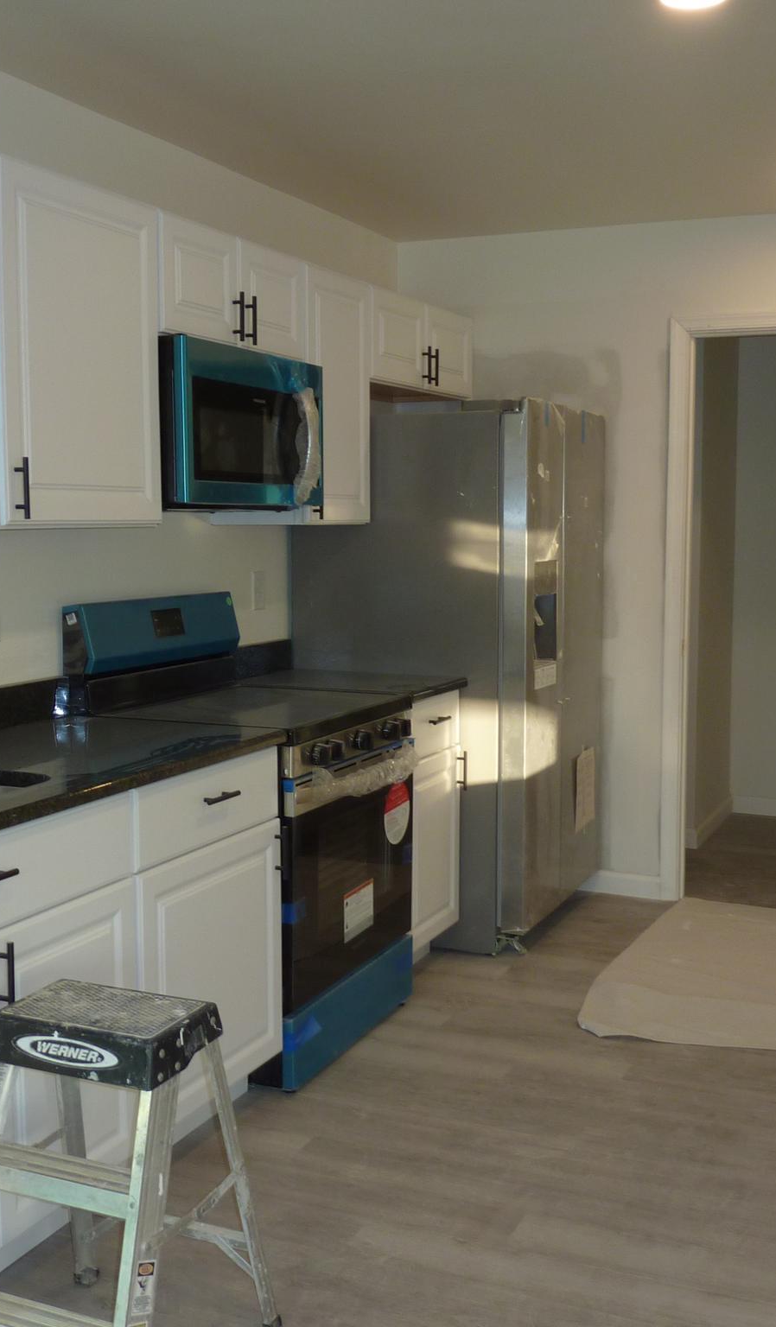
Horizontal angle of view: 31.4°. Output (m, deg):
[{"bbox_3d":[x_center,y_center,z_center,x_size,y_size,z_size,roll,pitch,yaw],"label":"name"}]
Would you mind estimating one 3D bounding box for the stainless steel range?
[{"bbox_3d":[-0.356,0.426,3.817,0.678,1.193,0.765,3,7,24],"label":"stainless steel range"}]

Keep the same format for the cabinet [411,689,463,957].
[{"bbox_3d":[-0.135,0.508,4.410,0.621,0.847,0.447,3,7,24],"label":"cabinet"}]

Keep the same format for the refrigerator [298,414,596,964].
[{"bbox_3d":[0.232,0.016,4.894,0.838,1.765,0.881,3,7,24],"label":"refrigerator"}]

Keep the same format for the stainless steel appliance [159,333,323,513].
[{"bbox_3d":[-0.495,-0.622,3.743,0.405,0.428,0.761,3,7,24],"label":"stainless steel appliance"}]

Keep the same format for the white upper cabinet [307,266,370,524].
[{"bbox_3d":[-0.293,-0.809,4.278,0.327,0.760,0.437,3,7,24],"label":"white upper cabinet"}]

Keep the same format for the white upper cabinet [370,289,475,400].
[{"bbox_3d":[-0.018,-1.110,4.863,0.327,0.294,0.911,3,7,24],"label":"white upper cabinet"}]

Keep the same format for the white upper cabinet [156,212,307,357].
[{"bbox_3d":[-0.539,-0.985,3.708,0.327,0.293,0.766,3,7,24],"label":"white upper cabinet"}]

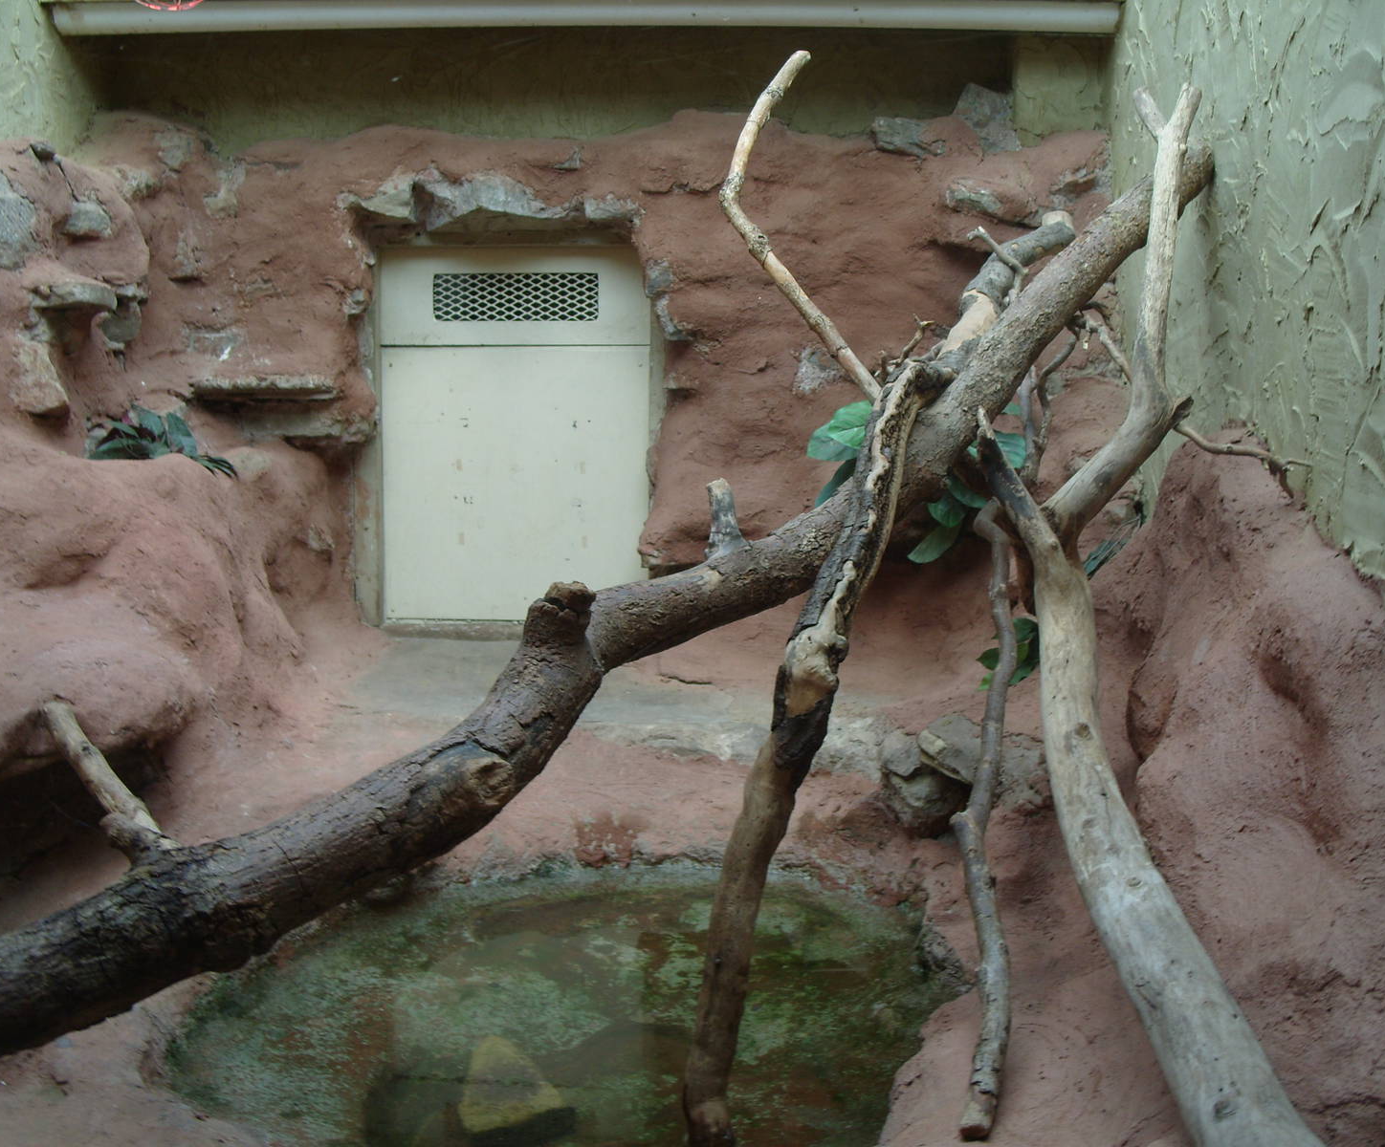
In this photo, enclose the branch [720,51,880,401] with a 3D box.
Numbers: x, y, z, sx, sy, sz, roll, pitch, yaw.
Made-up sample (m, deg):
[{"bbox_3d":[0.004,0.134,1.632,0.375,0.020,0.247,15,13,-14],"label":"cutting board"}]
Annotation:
[{"bbox_3d":[0.201,-0.660,3.000,0.286,0.644,0.200,0,8,0],"label":"branch"}]

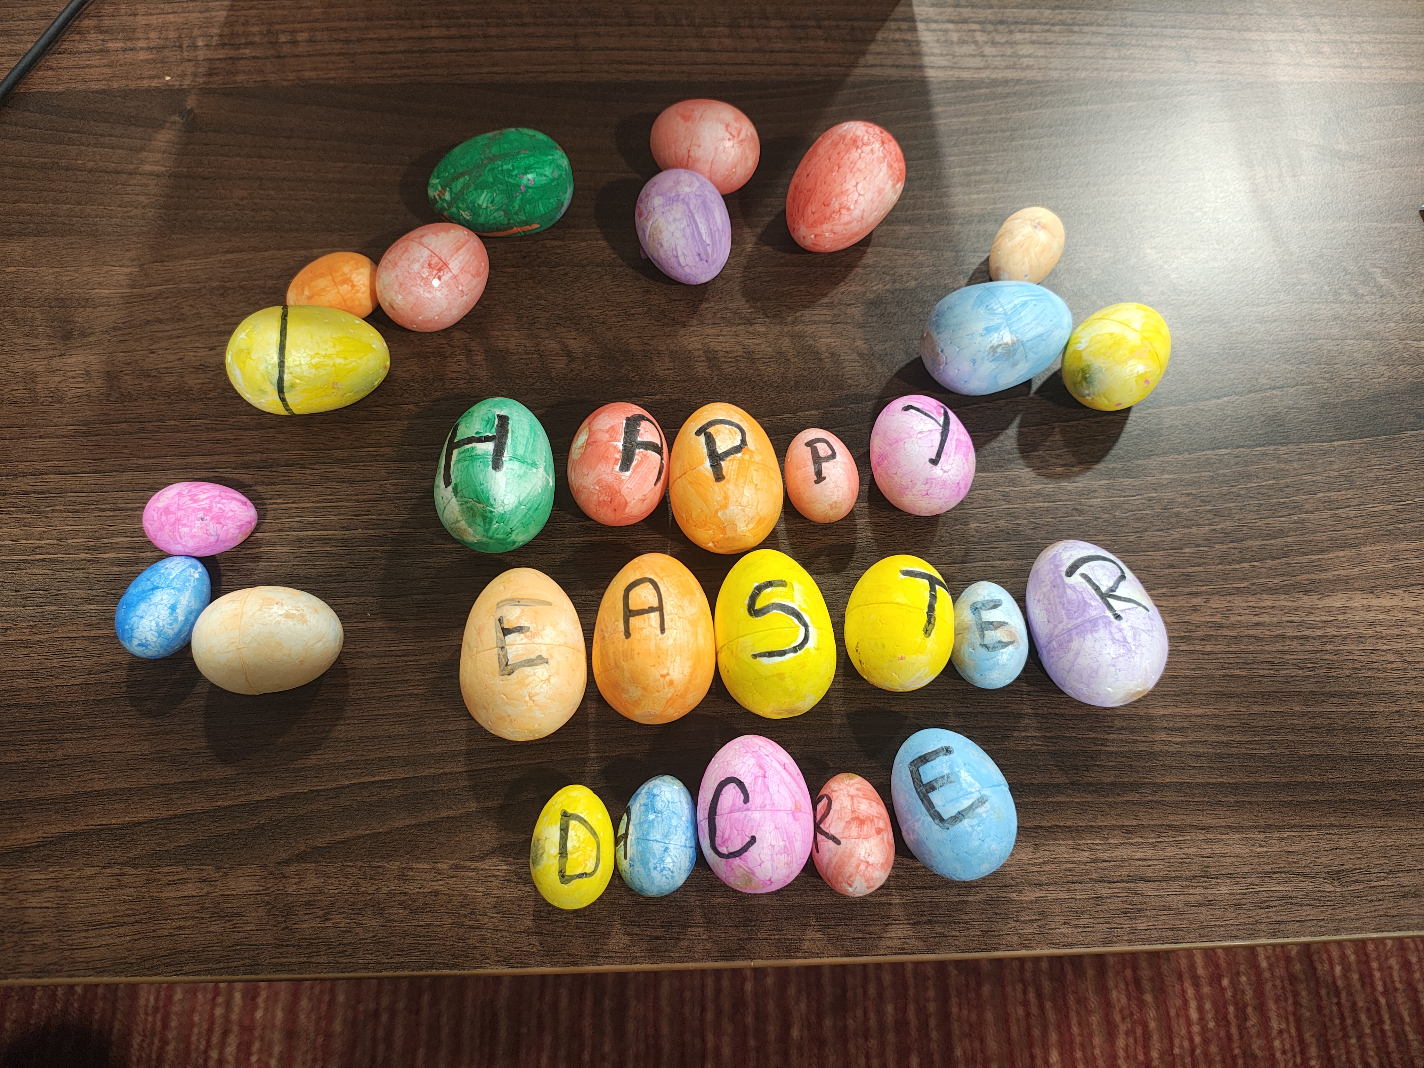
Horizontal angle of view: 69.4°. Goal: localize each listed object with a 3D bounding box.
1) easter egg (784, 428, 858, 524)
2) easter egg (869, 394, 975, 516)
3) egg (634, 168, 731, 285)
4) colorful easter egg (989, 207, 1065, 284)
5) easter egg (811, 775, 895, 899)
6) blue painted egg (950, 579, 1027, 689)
[{"bbox_3d":[0.049,-0.026,0.468,0.033,0.033,0.044,-11,69,-5],"label":"easter egg"},{"bbox_3d":[0.091,-0.034,0.448,0.043,0.043,0.057,-9,61,-5],"label":"easter egg"},{"bbox_3d":[-0.013,-0.148,0.495,0.044,0.044,0.058,-19,75,-9],"label":"egg"},{"bbox_3d":[0.152,-0.138,0.499,0.031,0.031,0.046,31,76,12],"label":"colorful easter egg"},{"bbox_3d":[0.053,0.115,0.391,0.031,0.031,0.045,0,61,-1],"label":"easter egg"},{"bbox_3d":[0.114,0.042,0.423,0.031,0.031,0.045,4,61,1],"label":"blue painted egg"}]

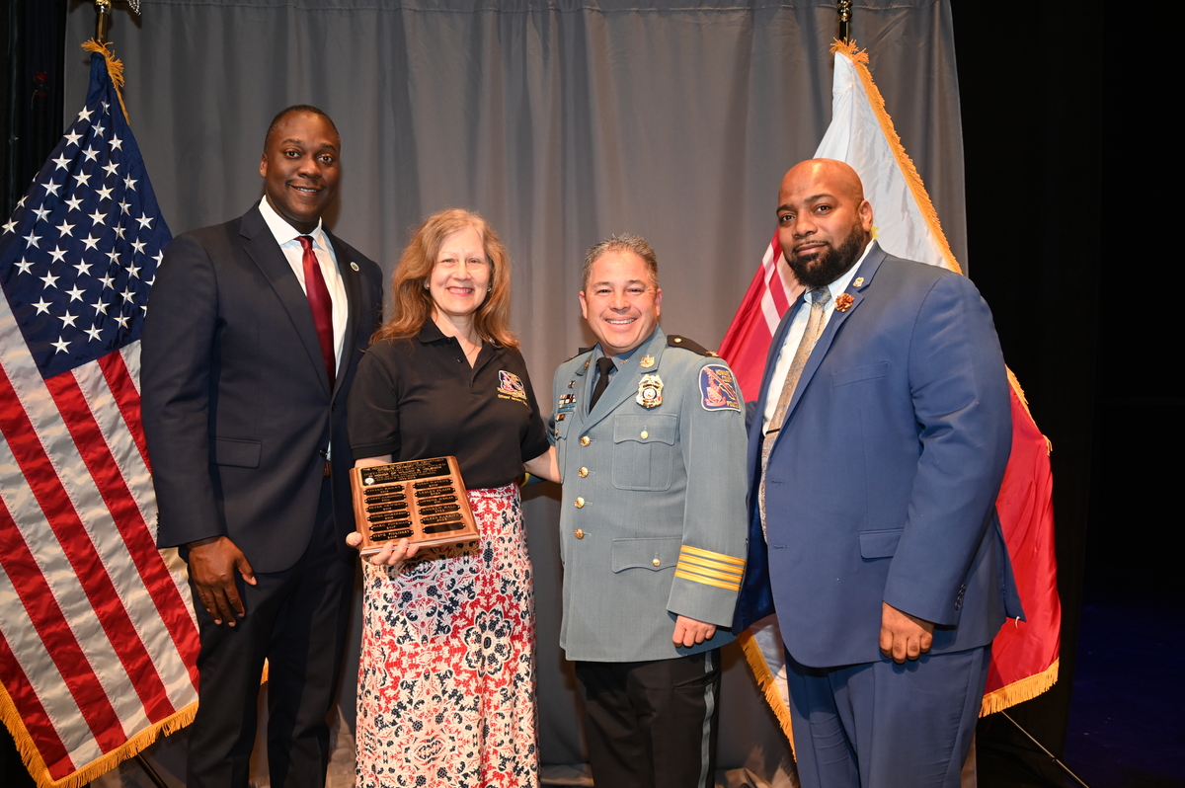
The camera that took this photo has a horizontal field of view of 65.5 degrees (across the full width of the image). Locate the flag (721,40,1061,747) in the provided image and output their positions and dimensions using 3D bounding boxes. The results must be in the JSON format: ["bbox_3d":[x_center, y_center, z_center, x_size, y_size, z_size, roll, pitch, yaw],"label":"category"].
[{"bbox_3d":[0.770,0.020,2.380,0.880,1.860,0.280,0,1,6],"label":"flag"}]

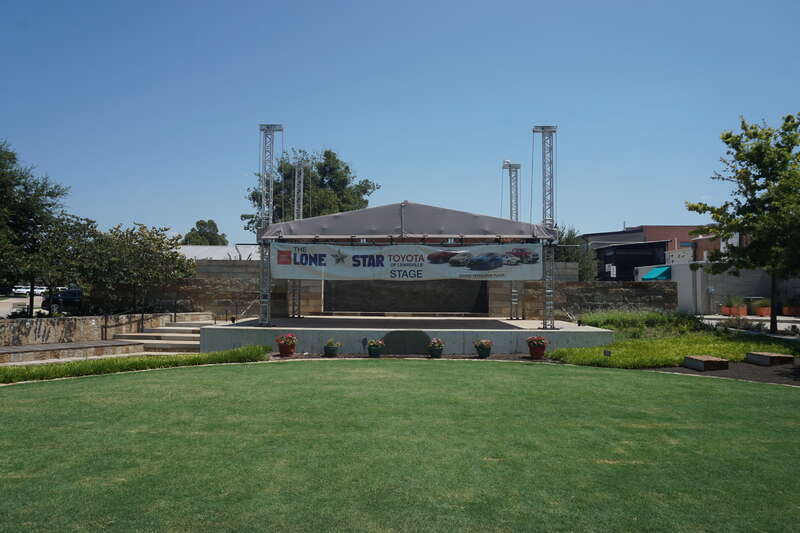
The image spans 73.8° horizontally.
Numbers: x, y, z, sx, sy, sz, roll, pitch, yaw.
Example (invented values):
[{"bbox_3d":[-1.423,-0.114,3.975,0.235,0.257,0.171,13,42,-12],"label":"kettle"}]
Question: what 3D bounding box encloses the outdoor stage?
[{"bbox_3d":[0.231,2.675,21.671,13.486,0.785,8.479,1,-3,0],"label":"outdoor stage"}]

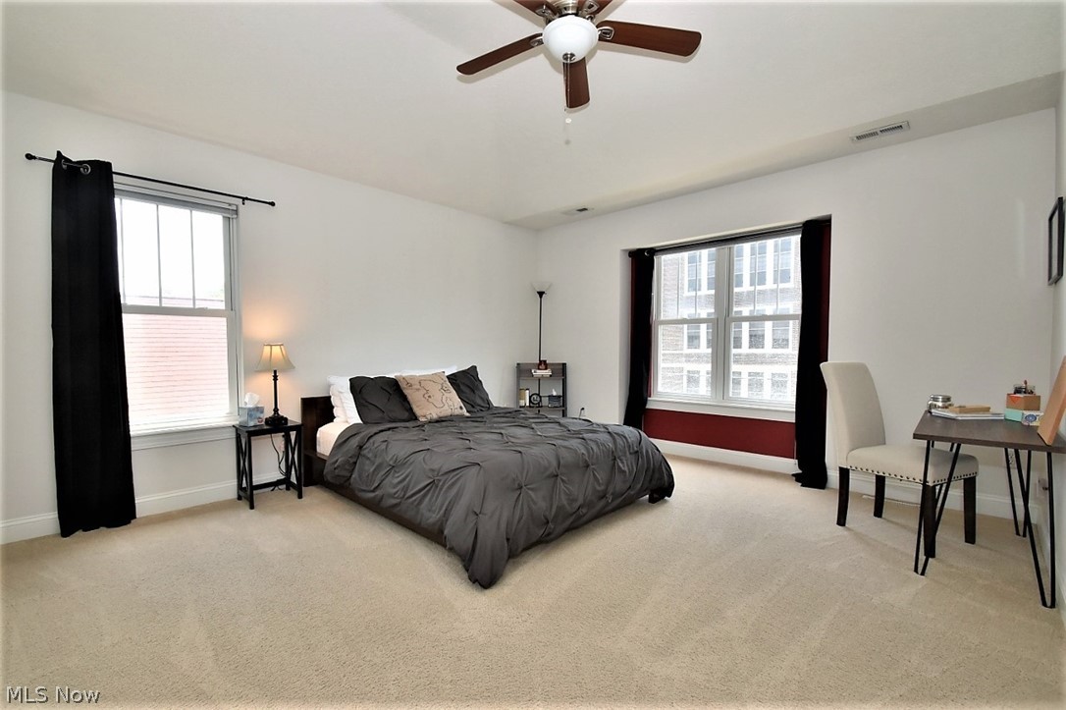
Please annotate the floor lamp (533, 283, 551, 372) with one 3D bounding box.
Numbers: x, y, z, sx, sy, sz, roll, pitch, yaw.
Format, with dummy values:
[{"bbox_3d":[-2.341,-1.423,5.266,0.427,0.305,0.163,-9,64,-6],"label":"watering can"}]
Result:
[{"bbox_3d":[0.100,0.052,5.466,0.247,1.898,0.247,0,1,0],"label":"floor lamp"}]

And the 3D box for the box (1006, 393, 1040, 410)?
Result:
[{"bbox_3d":[2.677,0.262,2.430,0.095,0.079,0.095,0,1,3],"label":"box"}]

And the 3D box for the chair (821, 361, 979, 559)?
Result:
[{"bbox_3d":[2.113,0.549,2.615,0.470,0.990,0.615,-1,2,-27],"label":"chair"}]

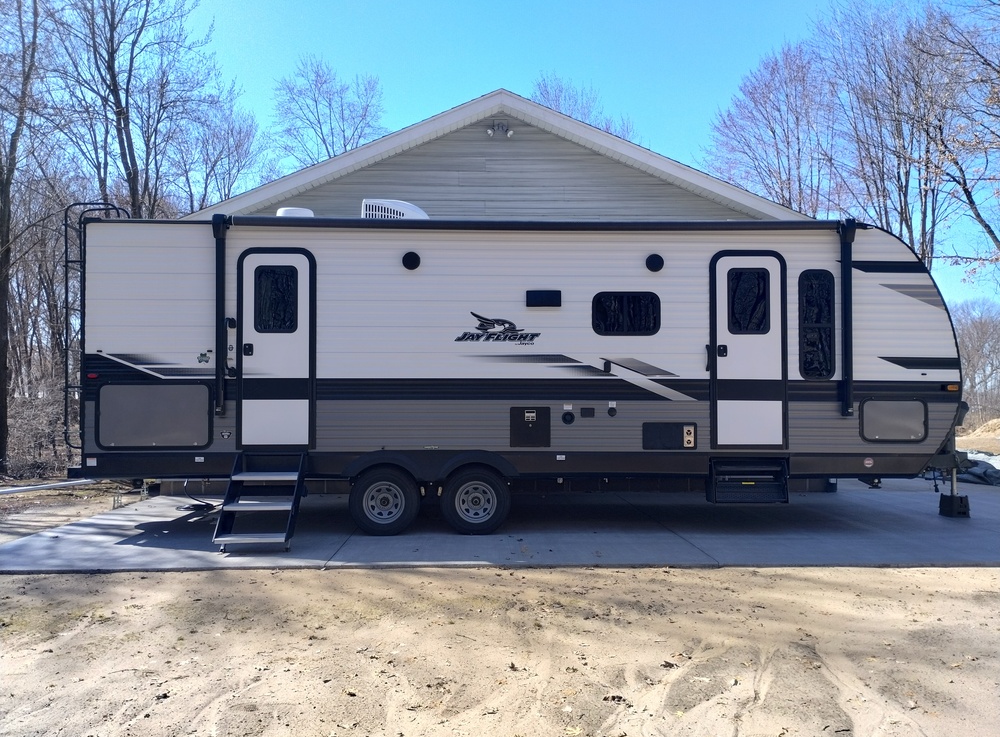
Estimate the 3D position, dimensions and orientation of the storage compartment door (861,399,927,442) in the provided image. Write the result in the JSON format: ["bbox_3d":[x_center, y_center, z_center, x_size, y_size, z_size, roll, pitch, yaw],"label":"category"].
[{"bbox_3d":[3.725,0.494,7.660,0.653,0.430,0.050,0,-1,-1],"label":"storage compartment door"}]

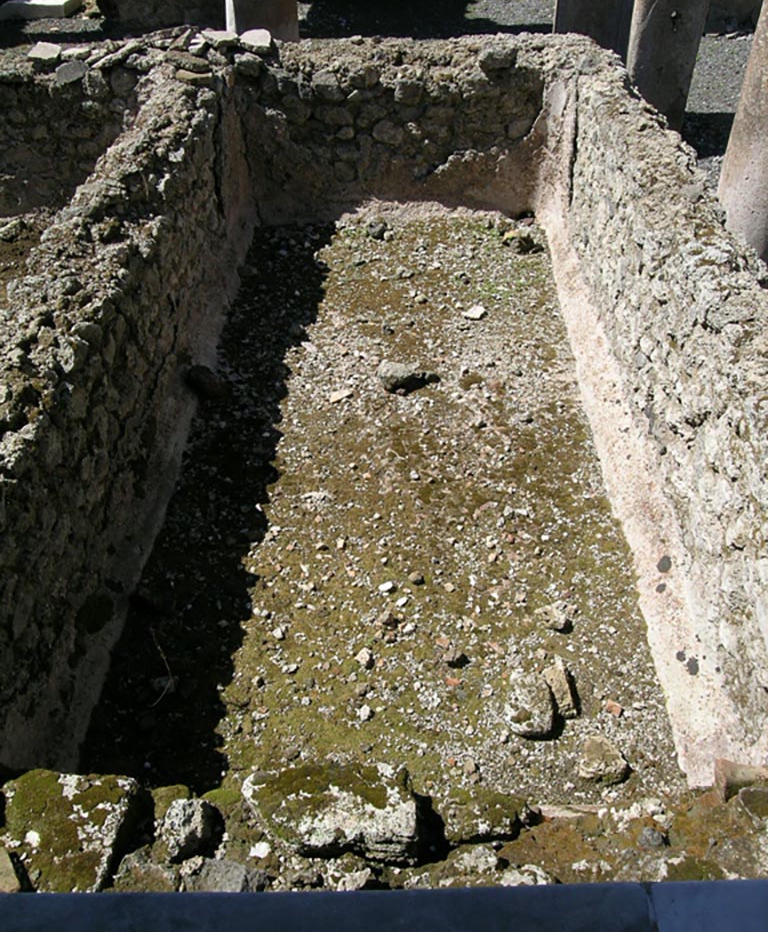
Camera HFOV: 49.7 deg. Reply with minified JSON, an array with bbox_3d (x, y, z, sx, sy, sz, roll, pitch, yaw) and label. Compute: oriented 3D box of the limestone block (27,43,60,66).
[{"bbox_3d":[-1.601,-1.935,3.900,0.120,0.080,0.140,0,40,0],"label":"limestone block"}]

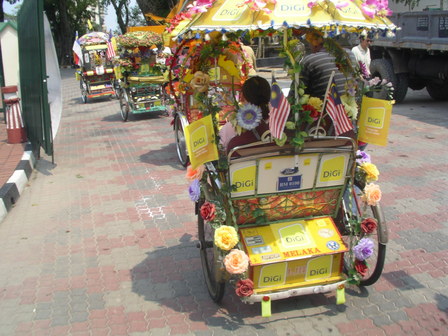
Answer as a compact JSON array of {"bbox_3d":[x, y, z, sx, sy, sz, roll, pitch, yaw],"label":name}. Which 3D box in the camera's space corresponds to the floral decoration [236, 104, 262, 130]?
[{"bbox_3d":[0.151,-0.300,2.842,0.155,0.155,0.060,-1,15,-3],"label":"floral decoration"}]

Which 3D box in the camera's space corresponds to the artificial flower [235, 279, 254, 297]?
[{"bbox_3d":[0.118,0.689,2.760,0.110,0.105,0.075,-4,14,-11],"label":"artificial flower"}]

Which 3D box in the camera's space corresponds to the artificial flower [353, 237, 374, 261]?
[{"bbox_3d":[0.884,0.510,3.036,0.132,0.138,0.085,-5,15,-17],"label":"artificial flower"}]

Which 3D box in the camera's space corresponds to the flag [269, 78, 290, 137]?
[{"bbox_3d":[0.323,-0.346,2.789,0.135,0.350,0.080,-2,15,-6],"label":"flag"}]

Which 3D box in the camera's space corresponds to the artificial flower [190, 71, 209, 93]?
[{"bbox_3d":[-0.138,-0.509,2.820,0.118,0.130,0.085,-1,14,-3],"label":"artificial flower"}]

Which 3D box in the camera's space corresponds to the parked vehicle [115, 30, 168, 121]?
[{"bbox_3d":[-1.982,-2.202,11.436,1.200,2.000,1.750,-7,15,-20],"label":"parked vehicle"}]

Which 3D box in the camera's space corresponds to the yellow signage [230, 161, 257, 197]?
[{"bbox_3d":[0.118,0.064,2.900,0.160,0.235,0.015,-4,23,-11],"label":"yellow signage"}]

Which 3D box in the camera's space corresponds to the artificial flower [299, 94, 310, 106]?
[{"bbox_3d":[0.477,-0.400,2.840,0.072,0.072,0.055,2,14,9],"label":"artificial flower"}]

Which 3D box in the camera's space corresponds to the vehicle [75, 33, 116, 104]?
[{"bbox_3d":[-3.870,-3.000,14.500,1.200,1.950,1.850,-7,15,-24],"label":"vehicle"}]

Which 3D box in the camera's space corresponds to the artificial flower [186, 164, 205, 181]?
[{"bbox_3d":[-0.171,0.025,2.979,0.125,0.115,0.090,7,16,26],"label":"artificial flower"}]

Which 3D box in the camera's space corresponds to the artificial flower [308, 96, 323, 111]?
[{"bbox_3d":[0.582,-0.410,3.046,0.090,0.090,0.070,1,15,11],"label":"artificial flower"}]

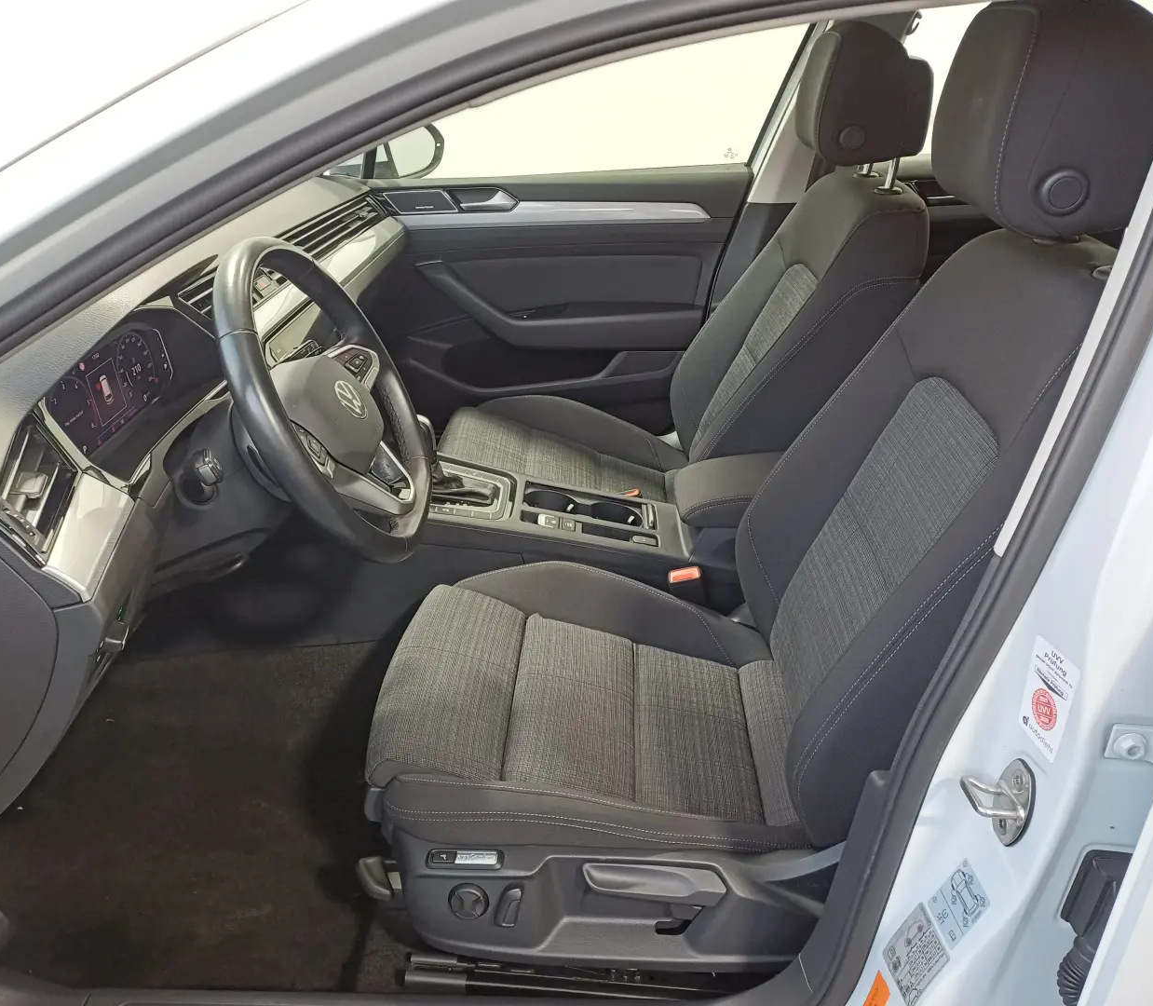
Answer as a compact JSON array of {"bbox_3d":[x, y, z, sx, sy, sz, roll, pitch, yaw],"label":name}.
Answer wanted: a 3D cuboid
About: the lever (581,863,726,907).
[{"bbox_3d":[0.079,0.383,0.975,0.145,0.038,0.032,0,25,2],"label":"lever"}]

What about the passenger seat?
[{"bbox_3d":[0.132,-0.308,1.759,0.860,1.000,0.530,0,25,2],"label":"passenger seat"}]

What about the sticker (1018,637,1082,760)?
[{"bbox_3d":[0.322,0.134,0.661,0.002,0.075,0.046,-5,26,-8],"label":"sticker"}]

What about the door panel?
[{"bbox_3d":[-0.086,-0.426,2.109,0.870,0.600,0.140,0,25,2],"label":"door panel"}]

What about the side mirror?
[{"bbox_3d":[-0.404,-0.796,2.167,0.180,0.165,0.240,7,26,16],"label":"side mirror"}]

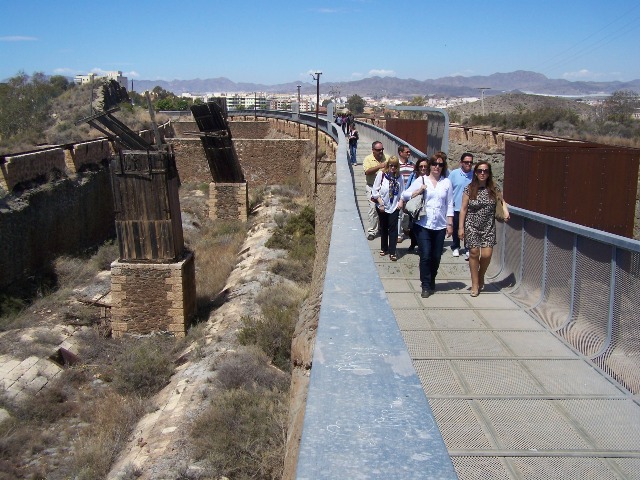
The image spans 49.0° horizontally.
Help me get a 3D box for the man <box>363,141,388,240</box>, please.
[{"bbox_3d":[0.969,-0.849,12.215,0.560,1.740,0.420,-2,11,-8],"label":"man"}]

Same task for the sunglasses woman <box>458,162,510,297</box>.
[{"bbox_3d":[2.024,-0.125,8.542,0.580,1.640,0.420,1,11,7],"label":"sunglasses woman"}]

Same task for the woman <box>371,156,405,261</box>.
[{"bbox_3d":[1.070,-0.497,10.982,0.530,1.620,0.420,-1,11,-6],"label":"woman"}]

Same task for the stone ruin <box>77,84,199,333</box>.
[{"bbox_3d":[-9.100,-1.342,36.013,4.700,12.100,3.300,0,11,0],"label":"stone ruin"}]

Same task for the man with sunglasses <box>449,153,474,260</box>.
[{"bbox_3d":[2.341,-0.534,11.294,0.540,1.720,0.420,0,11,0],"label":"man with sunglasses"}]

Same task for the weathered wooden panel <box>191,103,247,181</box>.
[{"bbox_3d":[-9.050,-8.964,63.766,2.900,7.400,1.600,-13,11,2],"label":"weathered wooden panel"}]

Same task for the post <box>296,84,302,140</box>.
[{"bbox_3d":[-1.896,-11.677,64.967,0.420,5.200,0.420,0,11,0],"label":"post"}]

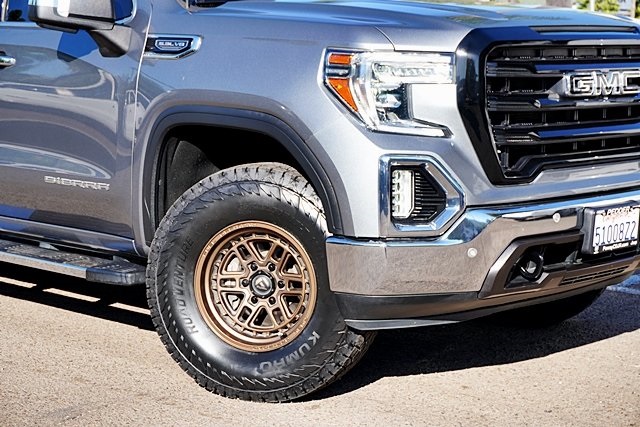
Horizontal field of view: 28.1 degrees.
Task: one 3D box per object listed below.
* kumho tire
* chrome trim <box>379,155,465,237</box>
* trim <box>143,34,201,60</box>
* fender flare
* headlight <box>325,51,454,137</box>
[{"bbox_3d":[-0.195,0.249,4.681,0.862,0.862,0.300,3,5,17],"label":"kumho tire"},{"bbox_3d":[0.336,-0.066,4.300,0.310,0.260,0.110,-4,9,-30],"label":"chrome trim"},{"bbox_3d":[-0.543,-0.619,4.781,0.320,0.095,0.030,8,11,42],"label":"trim"},{"bbox_3d":[-0.277,-0.105,4.584,1.040,0.560,0.130,8,11,42],"label":"fender flare"},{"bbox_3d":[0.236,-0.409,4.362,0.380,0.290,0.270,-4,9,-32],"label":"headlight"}]

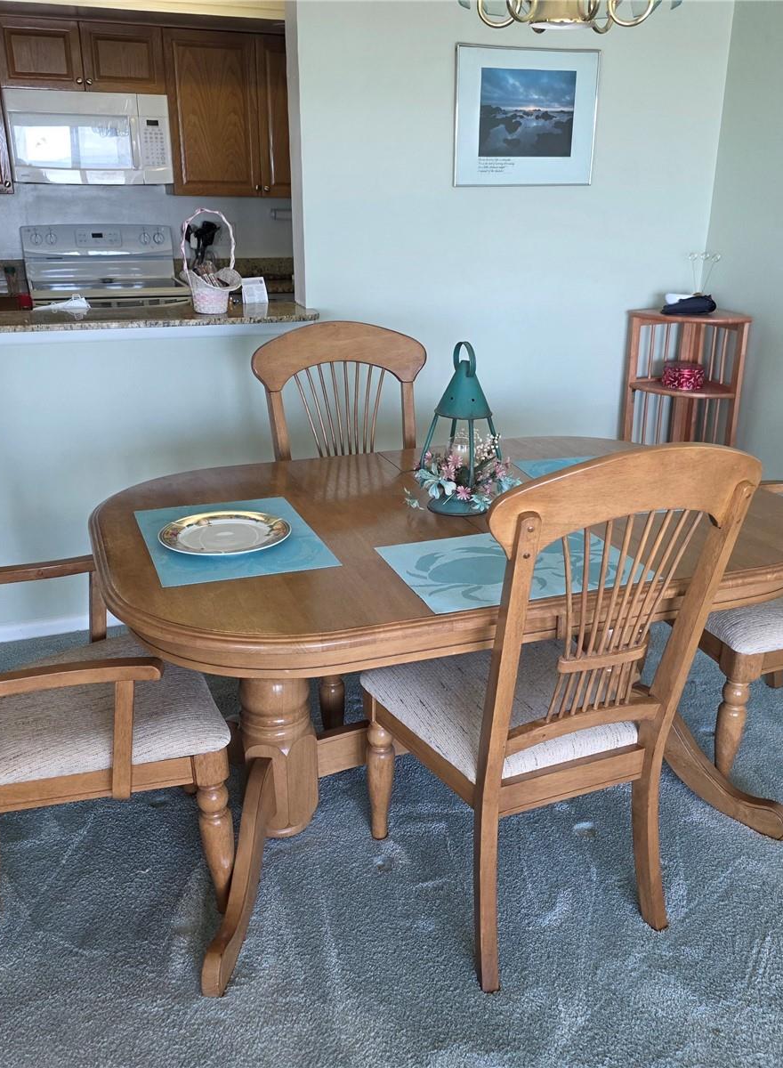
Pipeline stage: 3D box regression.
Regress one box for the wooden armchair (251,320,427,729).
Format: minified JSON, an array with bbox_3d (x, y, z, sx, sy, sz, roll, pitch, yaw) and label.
[{"bbox_3d":[-0.039,0.045,2.433,0.495,1.075,0.630,-7,21,-19],"label":"wooden armchair"}]

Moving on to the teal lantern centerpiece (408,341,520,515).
[{"bbox_3d":[0.161,-0.233,2.069,0.213,0.361,0.200,-7,21,-19],"label":"teal lantern centerpiece"}]

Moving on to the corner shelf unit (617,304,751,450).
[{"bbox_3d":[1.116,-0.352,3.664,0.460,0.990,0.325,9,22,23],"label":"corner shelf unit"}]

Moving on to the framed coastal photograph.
[{"bbox_3d":[0.457,-1.387,3.159,0.520,0.426,0.027,-7,21,-19],"label":"framed coastal photograph"}]

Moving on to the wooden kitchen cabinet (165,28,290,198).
[{"bbox_3d":[-0.779,-2.186,4.966,0.822,0.759,0.325,-7,21,-19],"label":"wooden kitchen cabinet"}]

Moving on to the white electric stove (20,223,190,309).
[{"bbox_3d":[-1.460,-0.965,4.973,0.762,1.210,0.660,-7,21,-19],"label":"white electric stove"}]

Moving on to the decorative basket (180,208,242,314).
[{"bbox_3d":[-0.566,-0.859,2.972,0.162,0.307,0.165,-7,21,-19],"label":"decorative basket"}]

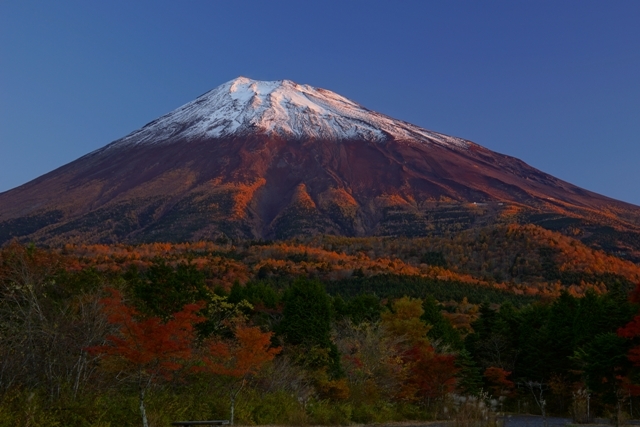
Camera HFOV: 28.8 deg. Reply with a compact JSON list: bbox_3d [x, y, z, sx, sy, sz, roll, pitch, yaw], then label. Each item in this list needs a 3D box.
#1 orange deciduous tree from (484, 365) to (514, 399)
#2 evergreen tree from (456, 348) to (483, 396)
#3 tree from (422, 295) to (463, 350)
[{"bbox_3d":[10.528,10.176,73.000,1.818,2.405,1.818,0,-10,0],"label":"orange deciduous tree"},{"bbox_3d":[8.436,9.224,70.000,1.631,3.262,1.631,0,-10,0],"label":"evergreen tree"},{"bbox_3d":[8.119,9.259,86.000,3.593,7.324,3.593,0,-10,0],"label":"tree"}]

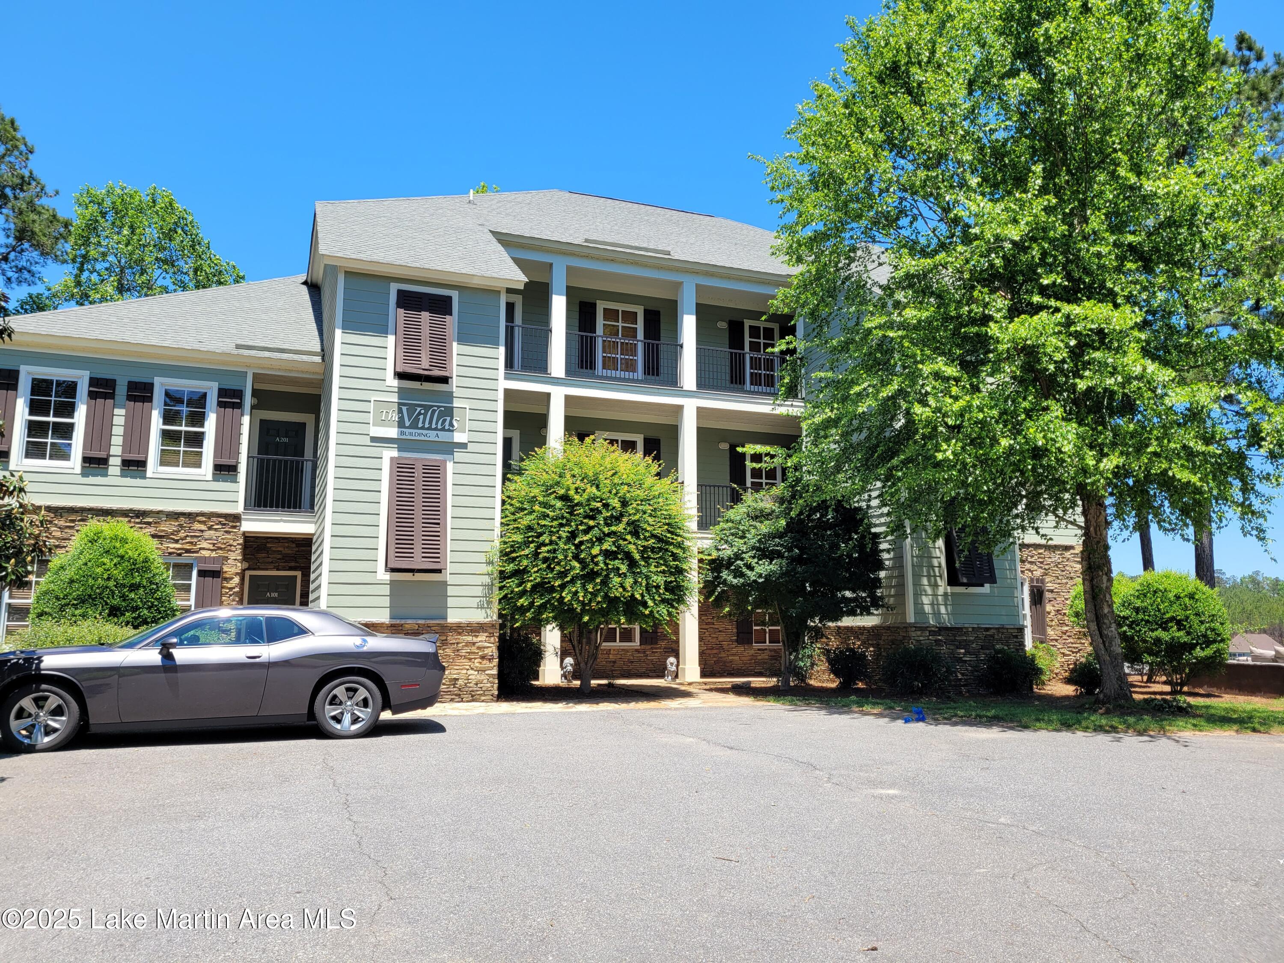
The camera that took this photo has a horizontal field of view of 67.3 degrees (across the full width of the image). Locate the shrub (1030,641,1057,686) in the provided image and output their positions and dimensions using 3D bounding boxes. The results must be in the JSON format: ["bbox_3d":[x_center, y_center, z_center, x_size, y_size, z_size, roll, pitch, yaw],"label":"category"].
[{"bbox_3d":[8.495,3.945,20.678,0.820,0.951,0.820,0,-9,0],"label":"shrub"}]

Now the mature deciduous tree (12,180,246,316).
[{"bbox_3d":[-22.524,-2.566,40.985,11.500,21.600,11.500,0,-9,0],"label":"mature deciduous tree"}]

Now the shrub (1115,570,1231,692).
[{"bbox_3d":[10.562,2.988,19.194,2.280,2.357,2.250,0,-9,0],"label":"shrub"}]

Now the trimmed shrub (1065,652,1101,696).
[{"bbox_3d":[8.583,3.676,18.462,0.920,0.754,0.920,0,-9,0],"label":"trimmed shrub"}]

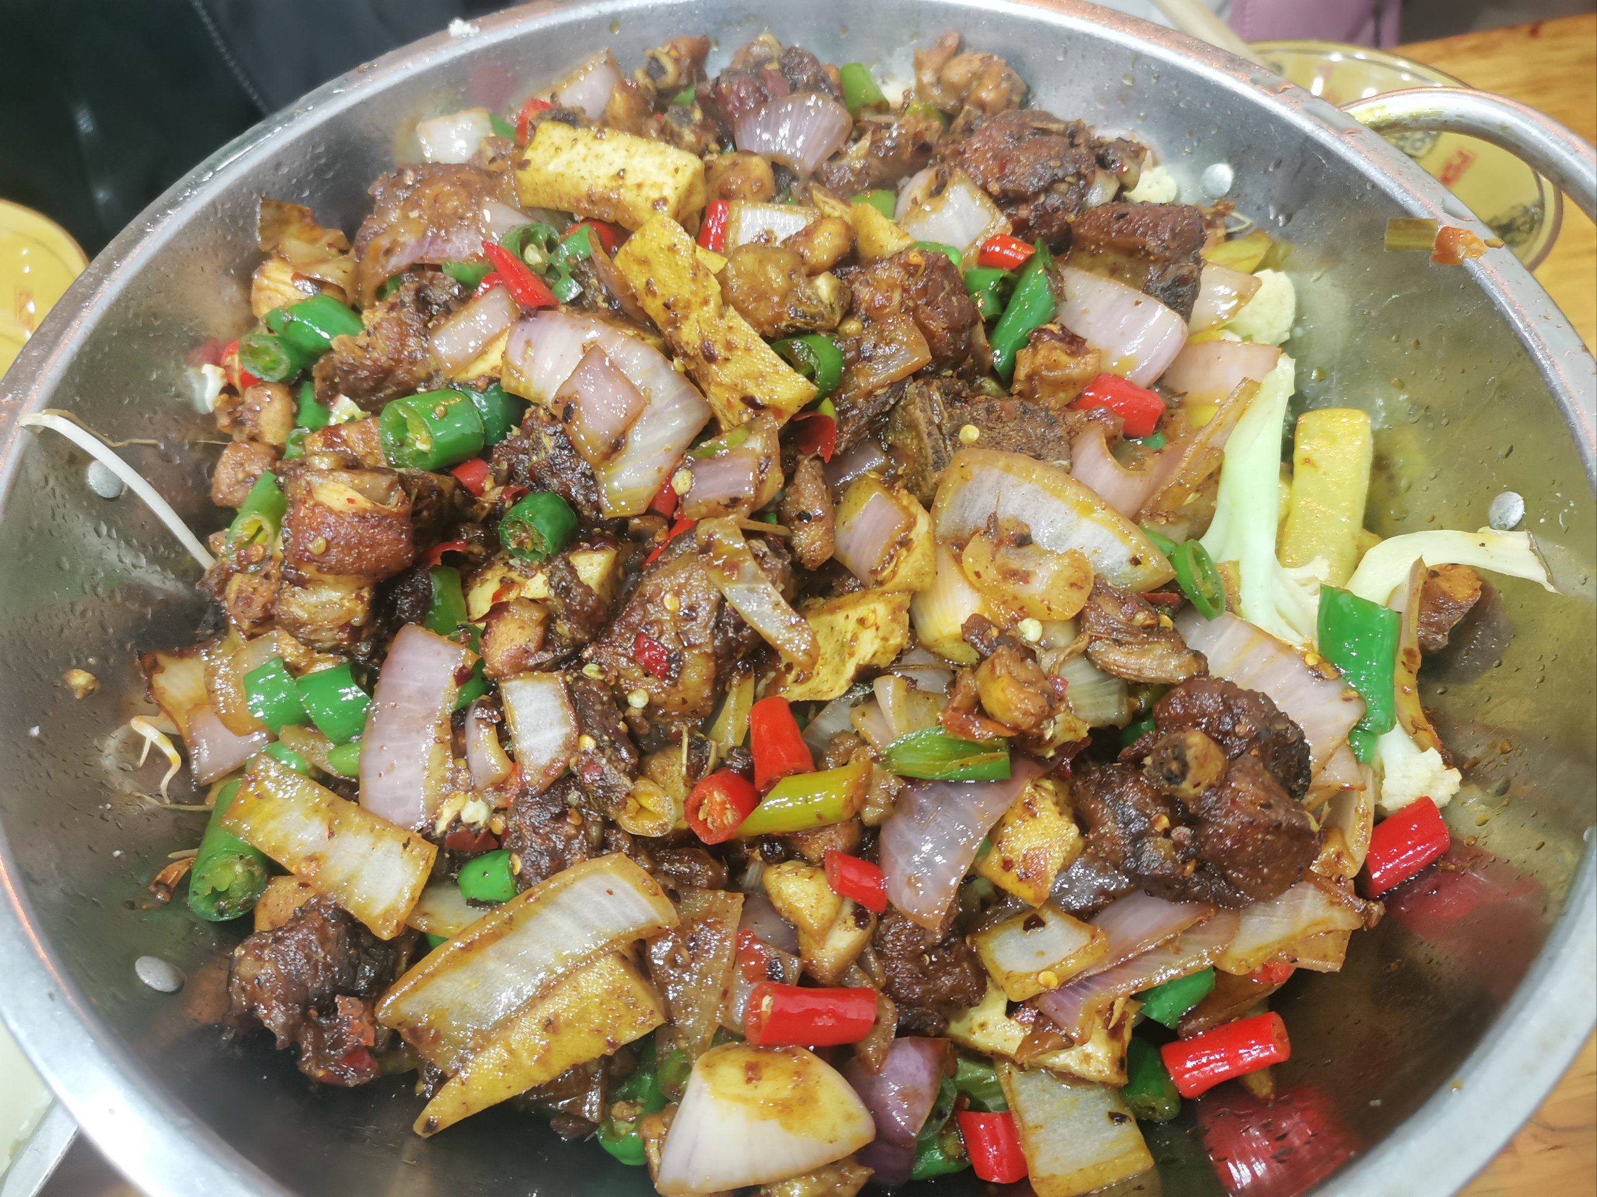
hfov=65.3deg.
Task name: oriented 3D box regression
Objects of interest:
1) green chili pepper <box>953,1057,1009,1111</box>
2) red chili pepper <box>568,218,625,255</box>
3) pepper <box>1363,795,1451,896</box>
[{"bbox_3d":[0.033,0.087,0.222,0.013,0.010,0.010,-7,57,-5],"label":"green chili pepper"},{"bbox_3d":[-0.054,-0.094,0.328,0.017,0.011,0.011,12,58,9],"label":"red chili pepper"},{"bbox_3d":[0.125,0.051,0.257,0.018,0.011,0.011,-29,62,-16],"label":"pepper"}]

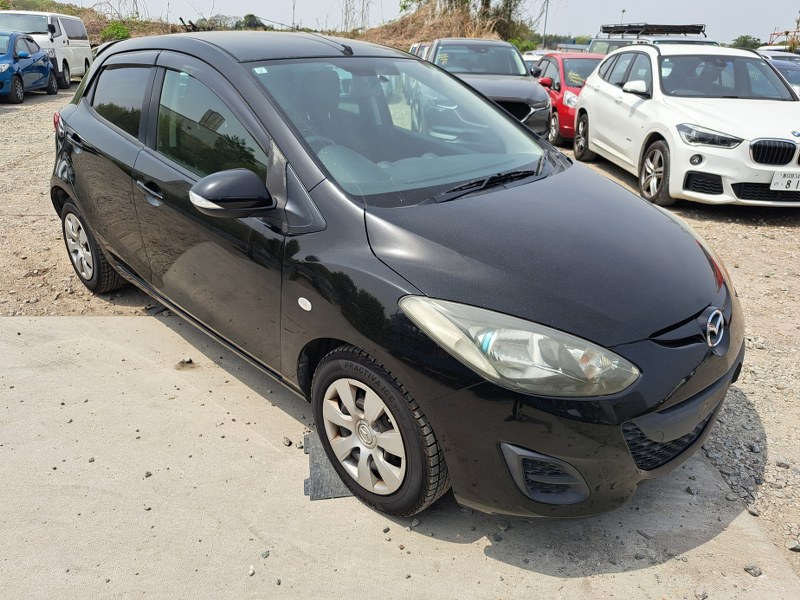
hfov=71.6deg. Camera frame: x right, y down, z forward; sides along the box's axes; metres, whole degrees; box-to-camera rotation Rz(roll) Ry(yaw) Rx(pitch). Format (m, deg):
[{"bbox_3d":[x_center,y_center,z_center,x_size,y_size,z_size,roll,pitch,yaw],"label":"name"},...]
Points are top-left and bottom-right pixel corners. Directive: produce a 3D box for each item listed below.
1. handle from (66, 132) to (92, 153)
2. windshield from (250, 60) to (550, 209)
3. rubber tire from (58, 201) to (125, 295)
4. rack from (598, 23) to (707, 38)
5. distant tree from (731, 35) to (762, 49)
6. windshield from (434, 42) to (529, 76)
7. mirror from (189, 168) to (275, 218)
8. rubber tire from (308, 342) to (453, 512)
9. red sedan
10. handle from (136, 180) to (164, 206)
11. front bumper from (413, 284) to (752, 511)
[{"bbox_3d":[-1.657,-0.799,2.850,0.230,0.075,0.055,23,31,38],"label":"handle"},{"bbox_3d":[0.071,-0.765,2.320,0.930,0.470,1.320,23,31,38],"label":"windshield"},{"bbox_3d":[-1.860,-0.345,3.383,0.580,0.575,0.180,23,31,38],"label":"rubber tire"},{"bbox_3d":[5.693,-6.155,12.717,1.350,0.300,2.400,0,24,-4],"label":"rack"},{"bbox_3d":[36.912,-26.167,58.945,3.600,4.200,3.600,2,24,0],"label":"distant tree"},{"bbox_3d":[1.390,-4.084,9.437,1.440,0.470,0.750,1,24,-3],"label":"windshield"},{"bbox_3d":[-0.523,-0.348,1.797,0.175,0.175,0.240,23,31,38],"label":"mirror"},{"bbox_3d":[-0.058,0.409,1.839,0.580,0.575,0.180,23,31,38],"label":"rubber tire"},{"bbox_3d":[3.575,-4.006,10.944,1.700,1.520,3.900,0,24,-4],"label":"red sedan"},{"bbox_3d":[-1.079,-0.453,2.379,0.230,0.075,0.055,23,31,38],"label":"handle"},{"bbox_3d":[0.816,0.230,1.967,0.570,0.520,1.680,23,31,38],"label":"front bumper"}]

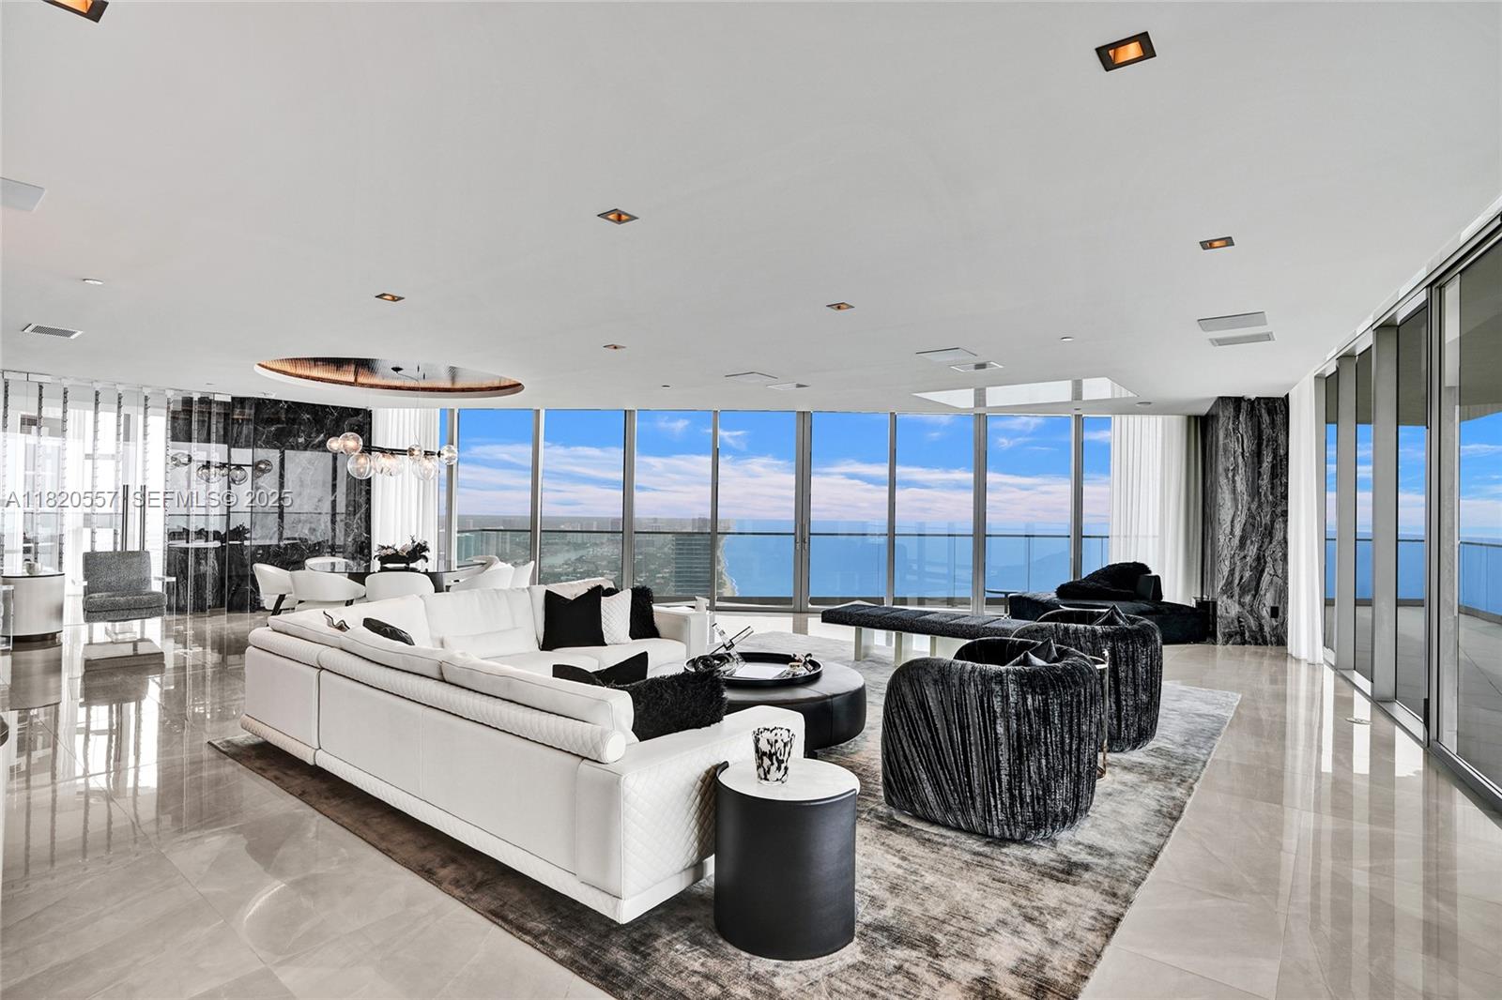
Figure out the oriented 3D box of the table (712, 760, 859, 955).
[{"bbox_3d":[0.125,1.219,2.646,0.500,0.500,0.520,1,-1,0],"label":"table"}]

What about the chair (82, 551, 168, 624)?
[{"bbox_3d":[-6.688,0.999,8.037,0.720,0.840,0.840,2,-1,-45],"label":"chair"}]

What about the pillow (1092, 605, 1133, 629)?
[{"bbox_3d":[2.287,0.902,4.807,0.170,0.420,0.430,18,8,29],"label":"pillow"}]

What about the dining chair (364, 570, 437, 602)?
[{"bbox_3d":[-3.564,1.077,7.560,0.620,0.780,0.600,1,-1,-27],"label":"dining chair"}]

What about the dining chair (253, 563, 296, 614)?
[{"bbox_3d":[-4.756,1.058,7.678,0.620,0.780,0.600,0,-1,39],"label":"dining chair"}]

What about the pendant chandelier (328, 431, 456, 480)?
[{"bbox_3d":[-4.062,-0.480,8.505,0.520,0.540,1.300,0,-1,43],"label":"pendant chandelier"}]

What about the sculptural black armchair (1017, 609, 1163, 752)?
[{"bbox_3d":[2.174,1.151,4.918,0.875,0.740,0.870,1,0,38],"label":"sculptural black armchair"}]

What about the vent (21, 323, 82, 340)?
[{"bbox_3d":[-5.460,-1.316,5.875,0.440,0.030,0.300,1,0,38],"label":"vent"}]

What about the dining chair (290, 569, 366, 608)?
[{"bbox_3d":[-4.037,1.045,7.113,0.610,0.780,0.590,1,0,20],"label":"dining chair"}]

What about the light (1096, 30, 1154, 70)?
[{"bbox_3d":[1.038,-1.240,2.075,0.130,0.030,0.130,1,0,38],"label":"light"}]

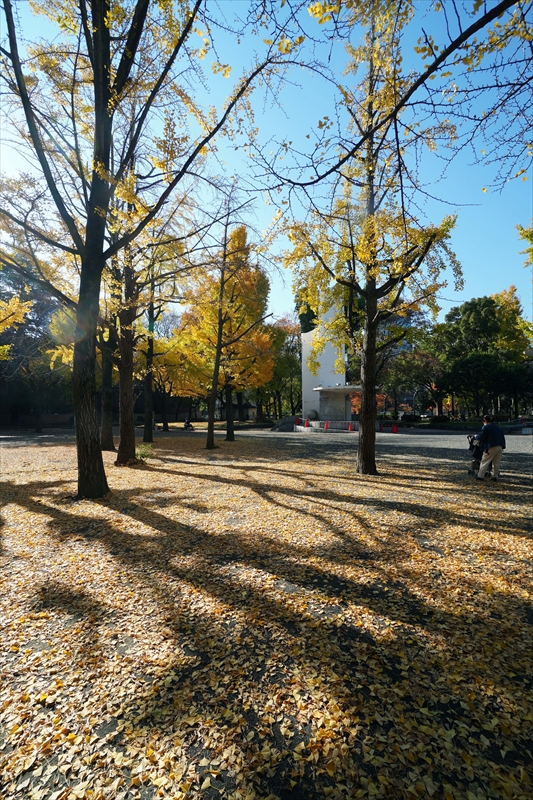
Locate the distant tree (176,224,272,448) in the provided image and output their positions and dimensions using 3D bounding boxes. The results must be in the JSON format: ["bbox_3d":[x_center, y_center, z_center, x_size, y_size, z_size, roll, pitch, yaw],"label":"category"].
[{"bbox_3d":[-2.200,-3.400,17.600,5.100,11.700,5.000,0,-2,0],"label":"distant tree"}]

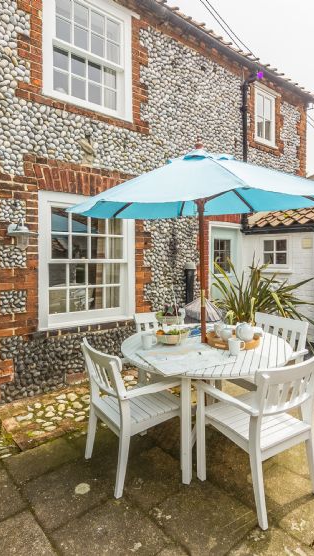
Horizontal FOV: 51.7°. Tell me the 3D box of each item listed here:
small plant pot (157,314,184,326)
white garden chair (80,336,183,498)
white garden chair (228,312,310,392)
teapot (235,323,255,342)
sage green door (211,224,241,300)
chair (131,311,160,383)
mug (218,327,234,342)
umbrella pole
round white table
[{"bbox_3d":[0.140,0.446,3.400,0.290,0.140,0.200,0,2,0],"label":"small plant pot"},{"bbox_3d":[-0.187,0.879,2.240,0.580,0.870,0.540,-2,4,-32],"label":"white garden chair"},{"bbox_3d":[1.050,0.860,3.140,0.580,0.880,0.590,-2,3,-34],"label":"white garden chair"},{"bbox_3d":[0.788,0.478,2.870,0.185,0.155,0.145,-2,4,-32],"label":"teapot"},{"bbox_3d":[1.080,0.155,5.220,0.710,1.940,0.070,-2,4,-38],"label":"sage green door"},{"bbox_3d":[0.135,0.824,3.370,0.540,0.870,0.580,-1,3,-22],"label":"chair"},{"bbox_3d":[0.611,0.493,2.830,0.095,0.098,0.115,-1,3,-18],"label":"mug"},{"bbox_3d":[0.404,0.100,2.880,0.045,2.300,0.045,0,2,0],"label":"umbrella pole"},{"bbox_3d":[0.404,0.925,2.790,1.480,0.720,1.480,0,3,0],"label":"round white table"}]

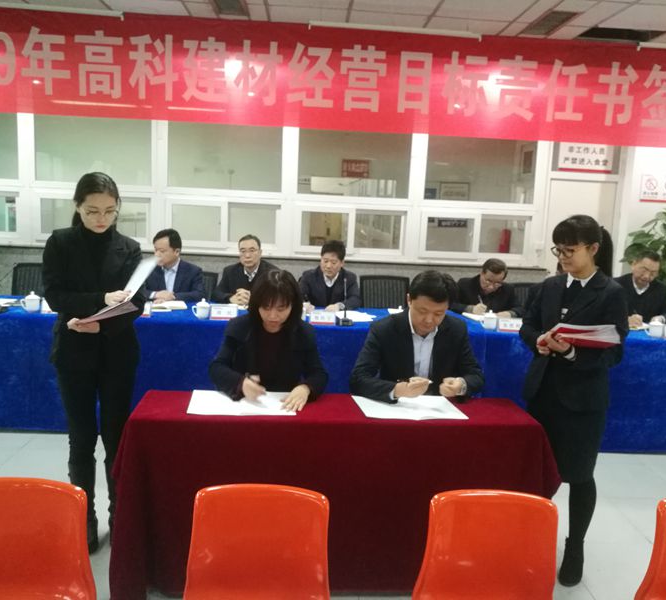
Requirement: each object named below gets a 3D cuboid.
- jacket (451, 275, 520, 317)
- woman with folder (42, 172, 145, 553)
[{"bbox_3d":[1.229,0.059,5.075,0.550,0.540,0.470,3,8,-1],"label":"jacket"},{"bbox_3d":[-1.037,0.296,2.761,0.440,1.680,0.380,-1,9,-22],"label":"woman with folder"}]

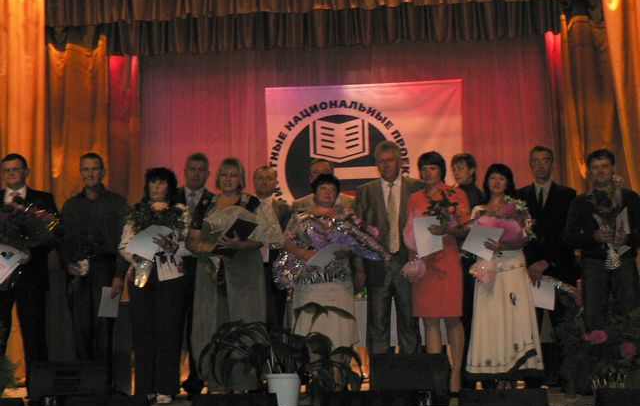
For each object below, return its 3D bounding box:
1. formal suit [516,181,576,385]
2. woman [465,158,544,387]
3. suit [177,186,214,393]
[{"bbox_3d":[1.677,0.601,7.664,0.520,1.528,0.330,-2,-5,9],"label":"formal suit"},{"bbox_3d":[1.309,0.530,7.222,0.550,1.625,0.450,-2,-6,10],"label":"woman"},{"bbox_3d":[-0.883,0.623,7.577,0.520,1.511,0.320,-1,-6,2],"label":"suit"}]

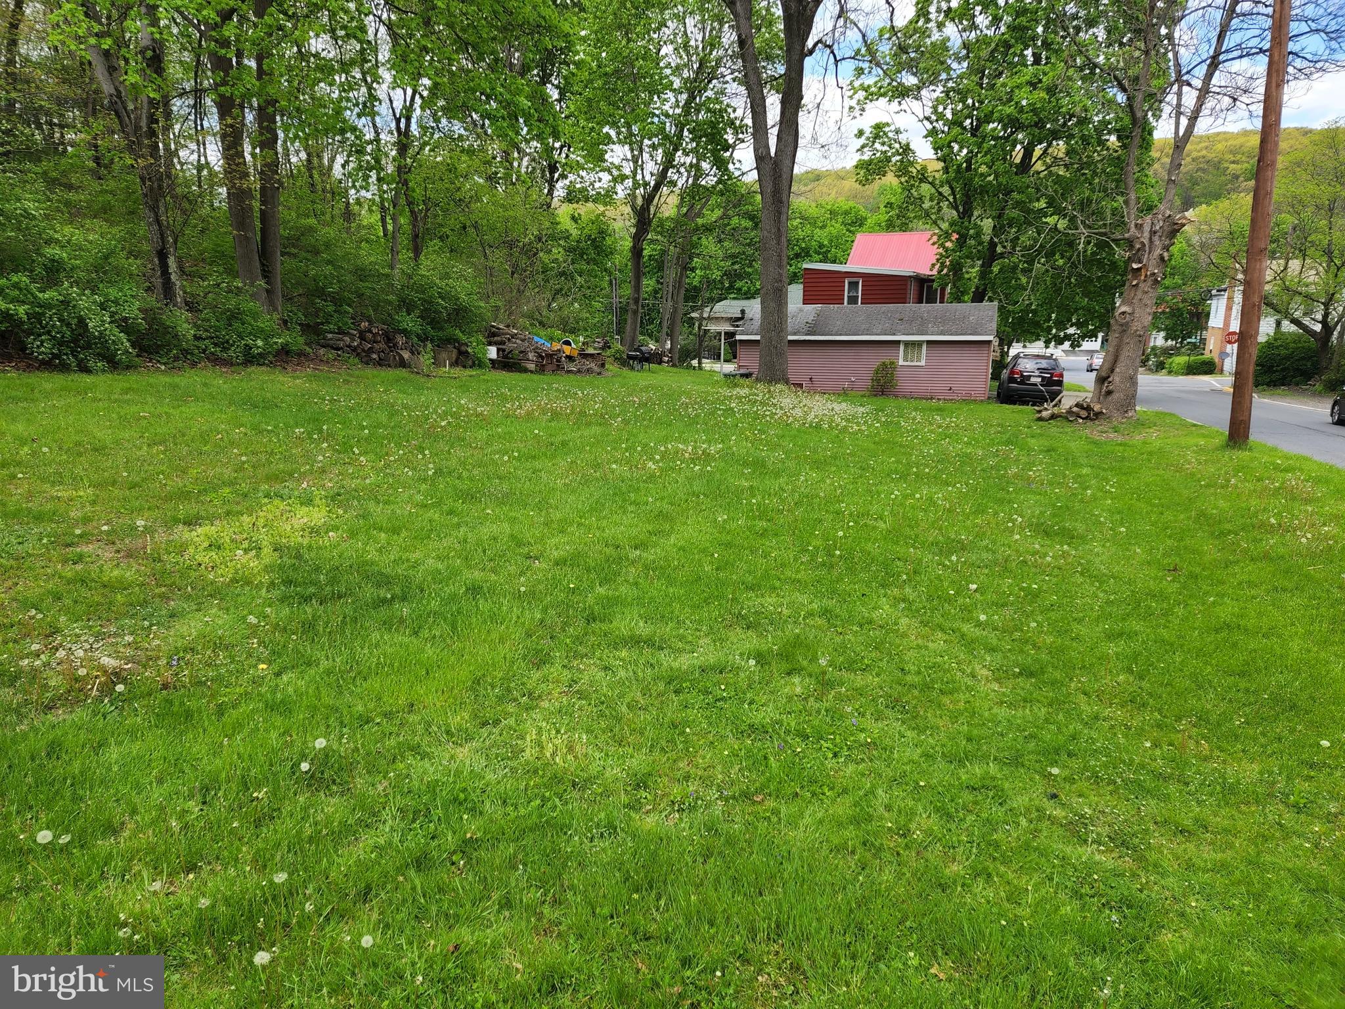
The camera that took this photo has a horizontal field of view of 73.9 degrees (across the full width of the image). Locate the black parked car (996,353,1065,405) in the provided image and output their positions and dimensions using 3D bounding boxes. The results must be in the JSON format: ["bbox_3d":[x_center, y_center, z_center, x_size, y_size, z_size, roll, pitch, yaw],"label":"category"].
[{"bbox_3d":[12.609,-4.473,31.608,1.890,1.720,4.680,4,10,17],"label":"black parked car"}]

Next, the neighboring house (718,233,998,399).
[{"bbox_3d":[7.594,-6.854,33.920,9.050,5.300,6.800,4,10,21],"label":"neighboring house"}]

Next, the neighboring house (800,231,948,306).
[{"bbox_3d":[10.863,-10.227,46.206,6.600,8.100,9.000,4,10,21],"label":"neighboring house"}]

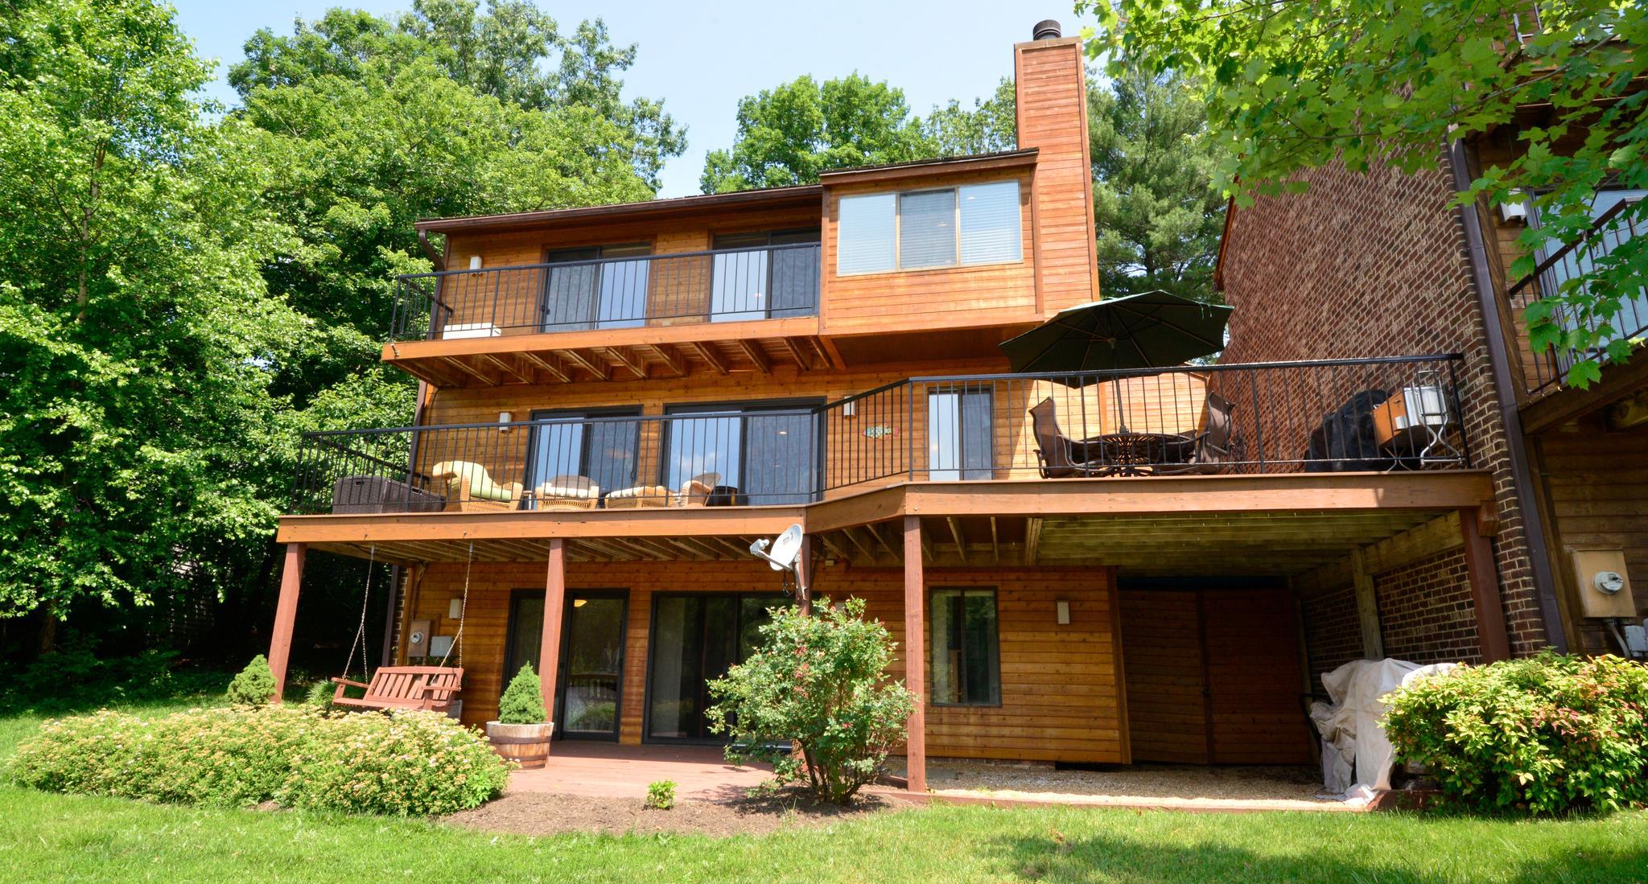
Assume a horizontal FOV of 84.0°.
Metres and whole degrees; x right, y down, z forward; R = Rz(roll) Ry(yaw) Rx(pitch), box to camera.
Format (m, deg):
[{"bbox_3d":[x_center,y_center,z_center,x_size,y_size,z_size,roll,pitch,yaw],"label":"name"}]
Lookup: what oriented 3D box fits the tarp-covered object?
[{"bbox_3d":[4.892,2.497,7.989,1.000,1.180,1.000,-2,-14,10],"label":"tarp-covered object"}]

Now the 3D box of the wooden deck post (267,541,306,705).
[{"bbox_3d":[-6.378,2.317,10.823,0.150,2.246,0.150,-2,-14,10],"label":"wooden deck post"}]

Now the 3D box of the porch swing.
[{"bbox_3d":[-4.980,2.242,10.953,1.350,1.970,0.700,-4,-16,17],"label":"porch swing"}]

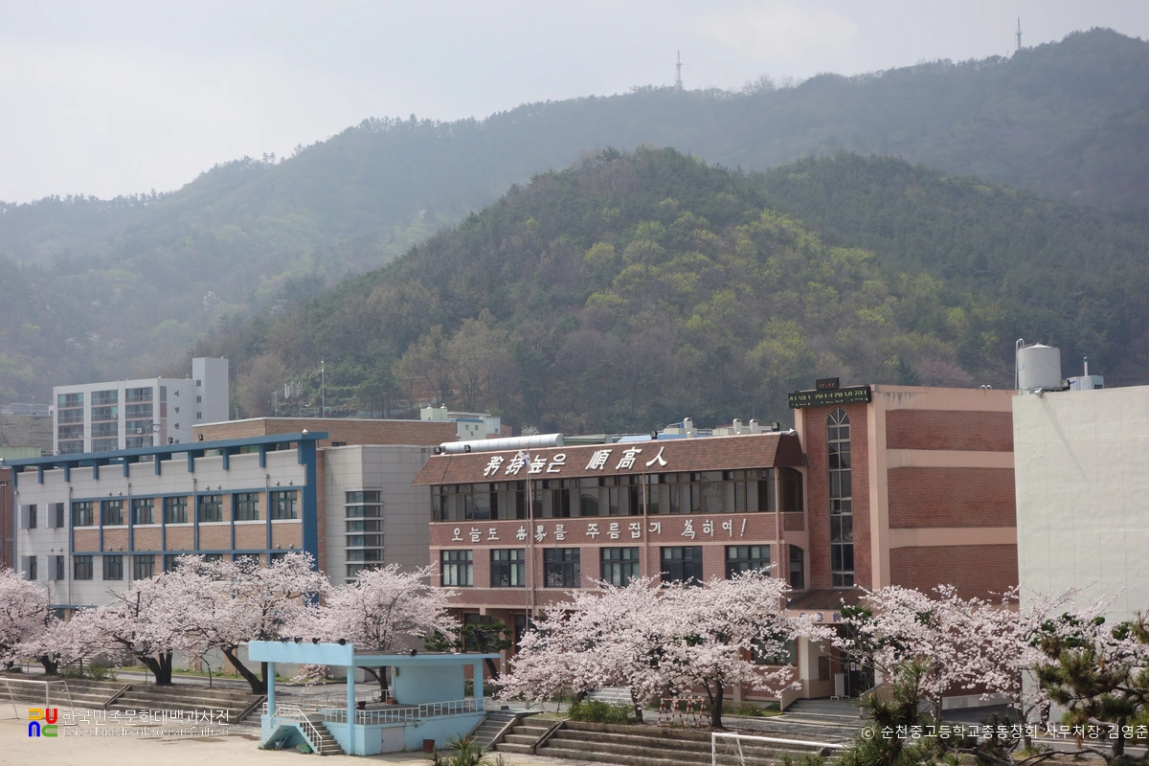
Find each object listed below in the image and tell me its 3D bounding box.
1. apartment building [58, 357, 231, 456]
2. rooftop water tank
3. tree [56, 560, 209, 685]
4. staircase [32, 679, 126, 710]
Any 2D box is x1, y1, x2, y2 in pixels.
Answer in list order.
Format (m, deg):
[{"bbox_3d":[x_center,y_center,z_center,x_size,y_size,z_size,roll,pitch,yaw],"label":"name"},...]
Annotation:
[{"bbox_3d":[-75.965,10.227,402.467,28.516,26.854,15.663,-4,-5,40],"label":"apartment building"},{"bbox_3d":[23.083,-0.784,114.030,2.091,2.304,2.091,-1,-4,0],"label":"rooftop water tank"},{"bbox_3d":[-26.528,14.284,137.947,9.197,7.454,8.737,0,-4,-11],"label":"tree"},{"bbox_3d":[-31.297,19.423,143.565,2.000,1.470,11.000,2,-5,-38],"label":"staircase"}]

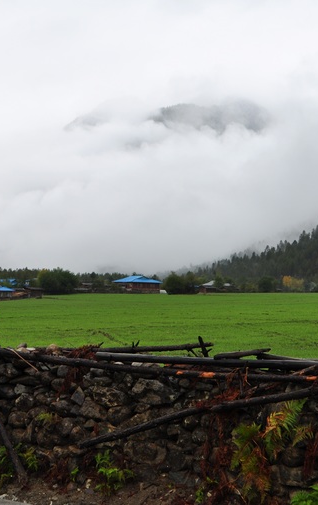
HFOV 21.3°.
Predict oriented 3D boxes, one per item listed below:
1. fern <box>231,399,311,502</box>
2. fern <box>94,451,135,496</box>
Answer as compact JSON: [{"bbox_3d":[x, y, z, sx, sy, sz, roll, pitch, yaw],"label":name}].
[{"bbox_3d":[0.767,1.350,5.750,0.460,0.650,0.330,-1,-3,32],"label":"fern"},{"bbox_3d":[-0.335,1.656,6.350,0.250,0.310,0.210,-1,-3,32],"label":"fern"}]

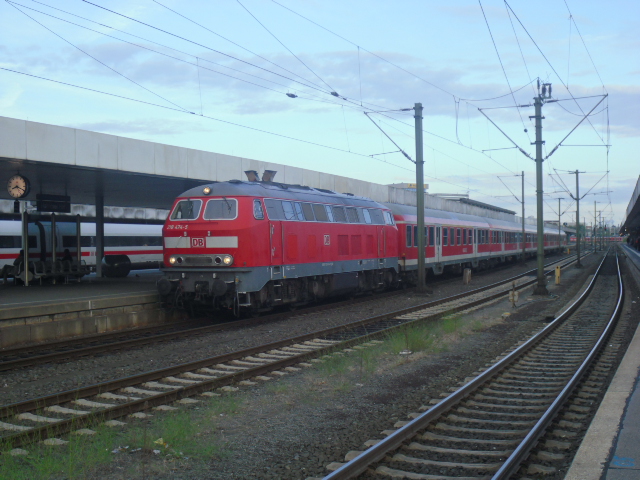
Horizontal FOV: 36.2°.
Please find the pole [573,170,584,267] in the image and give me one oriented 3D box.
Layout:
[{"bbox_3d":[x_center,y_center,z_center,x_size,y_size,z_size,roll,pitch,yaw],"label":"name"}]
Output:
[{"bbox_3d":[21.368,-1.777,81.000,0.500,7.940,0.400,-1,0,21],"label":"pole"}]

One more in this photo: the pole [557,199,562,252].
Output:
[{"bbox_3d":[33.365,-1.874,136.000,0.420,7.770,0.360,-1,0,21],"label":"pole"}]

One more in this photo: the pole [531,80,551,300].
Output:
[{"bbox_3d":[9.001,-2.061,40.000,0.620,8.570,0.500,-1,0,21],"label":"pole"}]

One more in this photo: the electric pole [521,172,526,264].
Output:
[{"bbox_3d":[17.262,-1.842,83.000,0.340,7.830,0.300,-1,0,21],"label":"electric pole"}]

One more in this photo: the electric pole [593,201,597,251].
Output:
[{"bbox_3d":[41.641,-2.039,148.000,0.380,7.850,0.340,-1,0,21],"label":"electric pole"}]

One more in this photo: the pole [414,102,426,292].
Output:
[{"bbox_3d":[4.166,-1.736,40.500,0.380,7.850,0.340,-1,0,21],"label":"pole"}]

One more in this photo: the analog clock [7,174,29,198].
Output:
[{"bbox_3d":[-8.923,-1.583,29.000,0.680,0.690,0.220,-1,0,21],"label":"analog clock"}]

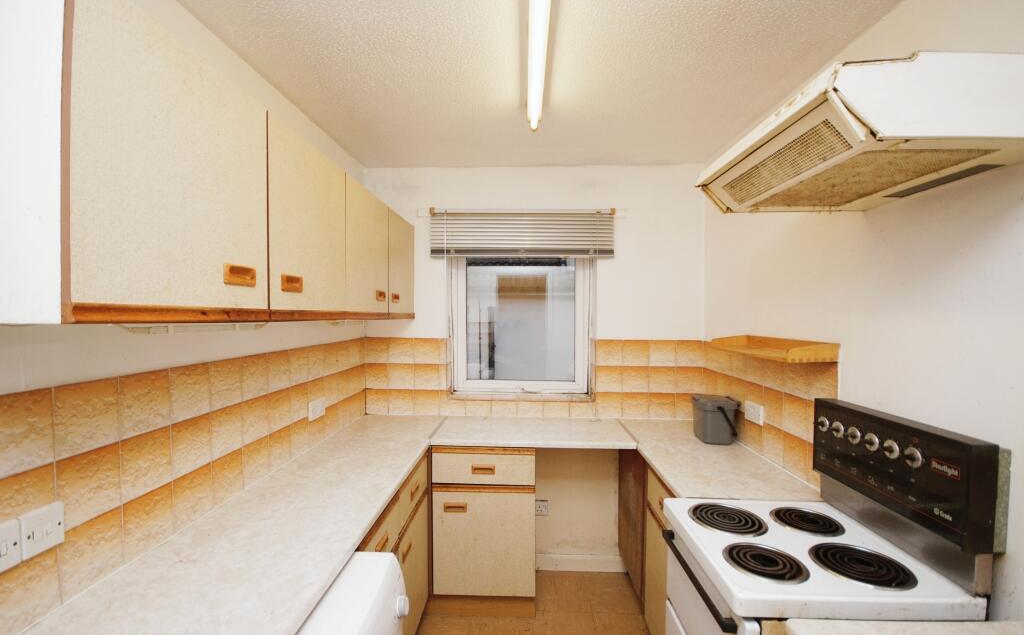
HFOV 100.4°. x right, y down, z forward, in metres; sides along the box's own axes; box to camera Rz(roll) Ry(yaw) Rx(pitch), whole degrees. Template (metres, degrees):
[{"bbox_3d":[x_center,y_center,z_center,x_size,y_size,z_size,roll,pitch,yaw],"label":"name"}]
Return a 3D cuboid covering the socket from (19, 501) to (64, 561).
[{"bbox_3d":[-0.968,0.441,0.878,0.012,0.087,0.082,0,1,3],"label":"socket"}]

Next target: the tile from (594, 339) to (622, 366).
[{"bbox_3d":[0.564,0.208,2.476,0.151,0.151,0.010,0,1,3],"label":"tile"}]

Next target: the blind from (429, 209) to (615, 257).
[{"bbox_3d":[0.055,-0.481,2.446,1.056,0.273,0.050,0,1,2],"label":"blind"}]

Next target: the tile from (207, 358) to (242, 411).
[{"bbox_3d":[-0.899,0.211,1.341,0.010,0.150,0.150,0,1,2],"label":"tile"}]

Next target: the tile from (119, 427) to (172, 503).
[{"bbox_3d":[-0.931,0.368,1.086,0.010,0.150,0.145,0,1,3],"label":"tile"}]

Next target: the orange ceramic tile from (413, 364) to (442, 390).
[{"bbox_3d":[-0.500,0.351,2.517,0.150,0.150,0.010,0,1,2],"label":"orange ceramic tile"}]

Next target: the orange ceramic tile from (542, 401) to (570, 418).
[{"bbox_3d":[0.263,0.542,2.502,0.148,0.095,0.010,0,1,3],"label":"orange ceramic tile"}]

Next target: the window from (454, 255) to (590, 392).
[{"bbox_3d":[0.054,-0.005,2.565,0.840,0.940,0.070,0,1,2],"label":"window"}]

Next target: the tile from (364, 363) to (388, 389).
[{"bbox_3d":[-0.792,0.346,2.508,0.141,0.150,0.010,0,1,2],"label":"tile"}]

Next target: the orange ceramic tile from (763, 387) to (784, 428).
[{"bbox_3d":[1.062,0.367,1.733,0.010,0.150,0.150,0,1,2],"label":"orange ceramic tile"}]

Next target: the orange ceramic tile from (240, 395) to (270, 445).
[{"bbox_3d":[-0.936,0.373,1.552,0.010,0.154,0.143,0,1,3],"label":"orange ceramic tile"}]

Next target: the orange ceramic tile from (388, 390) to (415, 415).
[{"bbox_3d":[-0.659,0.507,2.550,0.148,0.150,0.010,0,1,3],"label":"orange ceramic tile"}]

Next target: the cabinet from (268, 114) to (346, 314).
[{"bbox_3d":[-0.760,-0.261,1.300,0.298,0.525,0.472,0,1,2],"label":"cabinet"}]

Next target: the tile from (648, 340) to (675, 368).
[{"bbox_3d":[0.867,0.210,2.462,0.151,0.151,0.010,0,1,3],"label":"tile"}]

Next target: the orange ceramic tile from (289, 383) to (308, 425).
[{"bbox_3d":[-0.899,0.358,1.793,0.010,0.150,0.145,0,1,3],"label":"orange ceramic tile"}]

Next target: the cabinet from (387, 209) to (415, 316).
[{"bbox_3d":[-0.721,-0.258,2.252,0.293,0.533,0.452,0,1,3],"label":"cabinet"}]

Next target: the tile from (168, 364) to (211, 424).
[{"bbox_3d":[-0.916,0.212,1.213,0.010,0.150,0.150,0,0,2],"label":"tile"}]

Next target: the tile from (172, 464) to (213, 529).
[{"bbox_3d":[-0.917,0.511,1.226,0.010,0.147,0.150,0,0,2],"label":"tile"}]

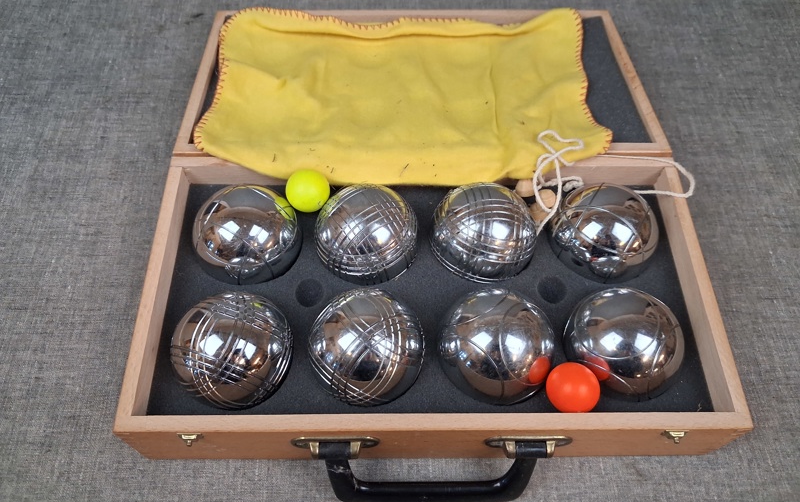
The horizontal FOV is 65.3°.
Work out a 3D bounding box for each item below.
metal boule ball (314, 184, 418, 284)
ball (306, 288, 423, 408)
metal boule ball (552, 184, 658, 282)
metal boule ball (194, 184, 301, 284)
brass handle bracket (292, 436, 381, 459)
[{"bbox_3d":[-0.023,-0.011,0.437,0.073,0.073,0.073,0,59,-1],"label":"metal boule ball"},{"bbox_3d":[-0.020,0.060,0.391,0.072,0.072,0.072,0,59,-1],"label":"ball"},{"bbox_3d":[0.142,-0.011,0.436,0.072,0.072,0.072,1,59,-1],"label":"metal boule ball"},{"bbox_3d":[-0.106,-0.010,0.435,0.073,0.073,0.073,0,59,-1],"label":"metal boule ball"},{"bbox_3d":[-0.038,0.117,0.366,0.052,0.020,0.011,0,59,-1],"label":"brass handle bracket"}]

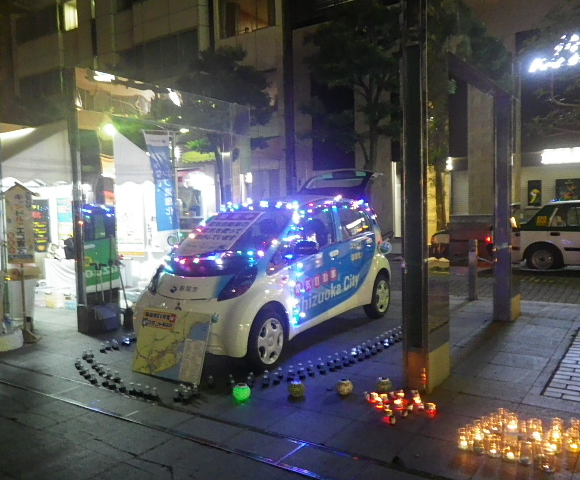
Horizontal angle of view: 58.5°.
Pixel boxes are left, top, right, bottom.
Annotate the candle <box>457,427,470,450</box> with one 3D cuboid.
[{"bbox_3d":[1.000,1.141,2.972,0.067,0.102,0.067,-1,3,0],"label":"candle"}]

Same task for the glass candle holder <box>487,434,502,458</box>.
[{"bbox_3d":[1.137,1.144,2.877,0.067,0.102,0.067,-1,3,0],"label":"glass candle holder"}]

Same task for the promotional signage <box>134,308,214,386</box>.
[{"bbox_3d":[-1.066,0.935,4.637,0.835,0.595,0.020,0,-14,33],"label":"promotional signage"}]

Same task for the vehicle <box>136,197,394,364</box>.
[{"bbox_3d":[-0.097,0.272,5.896,1.475,1.600,3.395,1,3,31],"label":"vehicle"}]

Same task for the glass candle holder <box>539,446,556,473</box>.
[{"bbox_3d":[1.349,1.148,2.705,0.067,0.102,0.067,-1,3,0],"label":"glass candle holder"}]

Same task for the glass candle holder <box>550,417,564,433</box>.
[{"bbox_3d":[1.586,1.127,3.066,0.067,0.102,0.067,-1,3,0],"label":"glass candle holder"}]

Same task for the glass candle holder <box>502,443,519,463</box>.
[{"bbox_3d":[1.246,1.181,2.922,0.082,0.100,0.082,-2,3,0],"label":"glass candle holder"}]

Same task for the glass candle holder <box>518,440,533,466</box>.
[{"bbox_3d":[1.272,1.146,2.787,0.067,0.102,0.067,-1,3,0],"label":"glass candle holder"}]

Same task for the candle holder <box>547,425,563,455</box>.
[{"bbox_3d":[1.529,1.161,2.988,0.076,0.115,0.076,-2,3,0],"label":"candle holder"}]

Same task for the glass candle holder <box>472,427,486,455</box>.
[{"bbox_3d":[1.103,1.176,3.014,0.069,0.110,0.069,-2,3,0],"label":"glass candle holder"}]

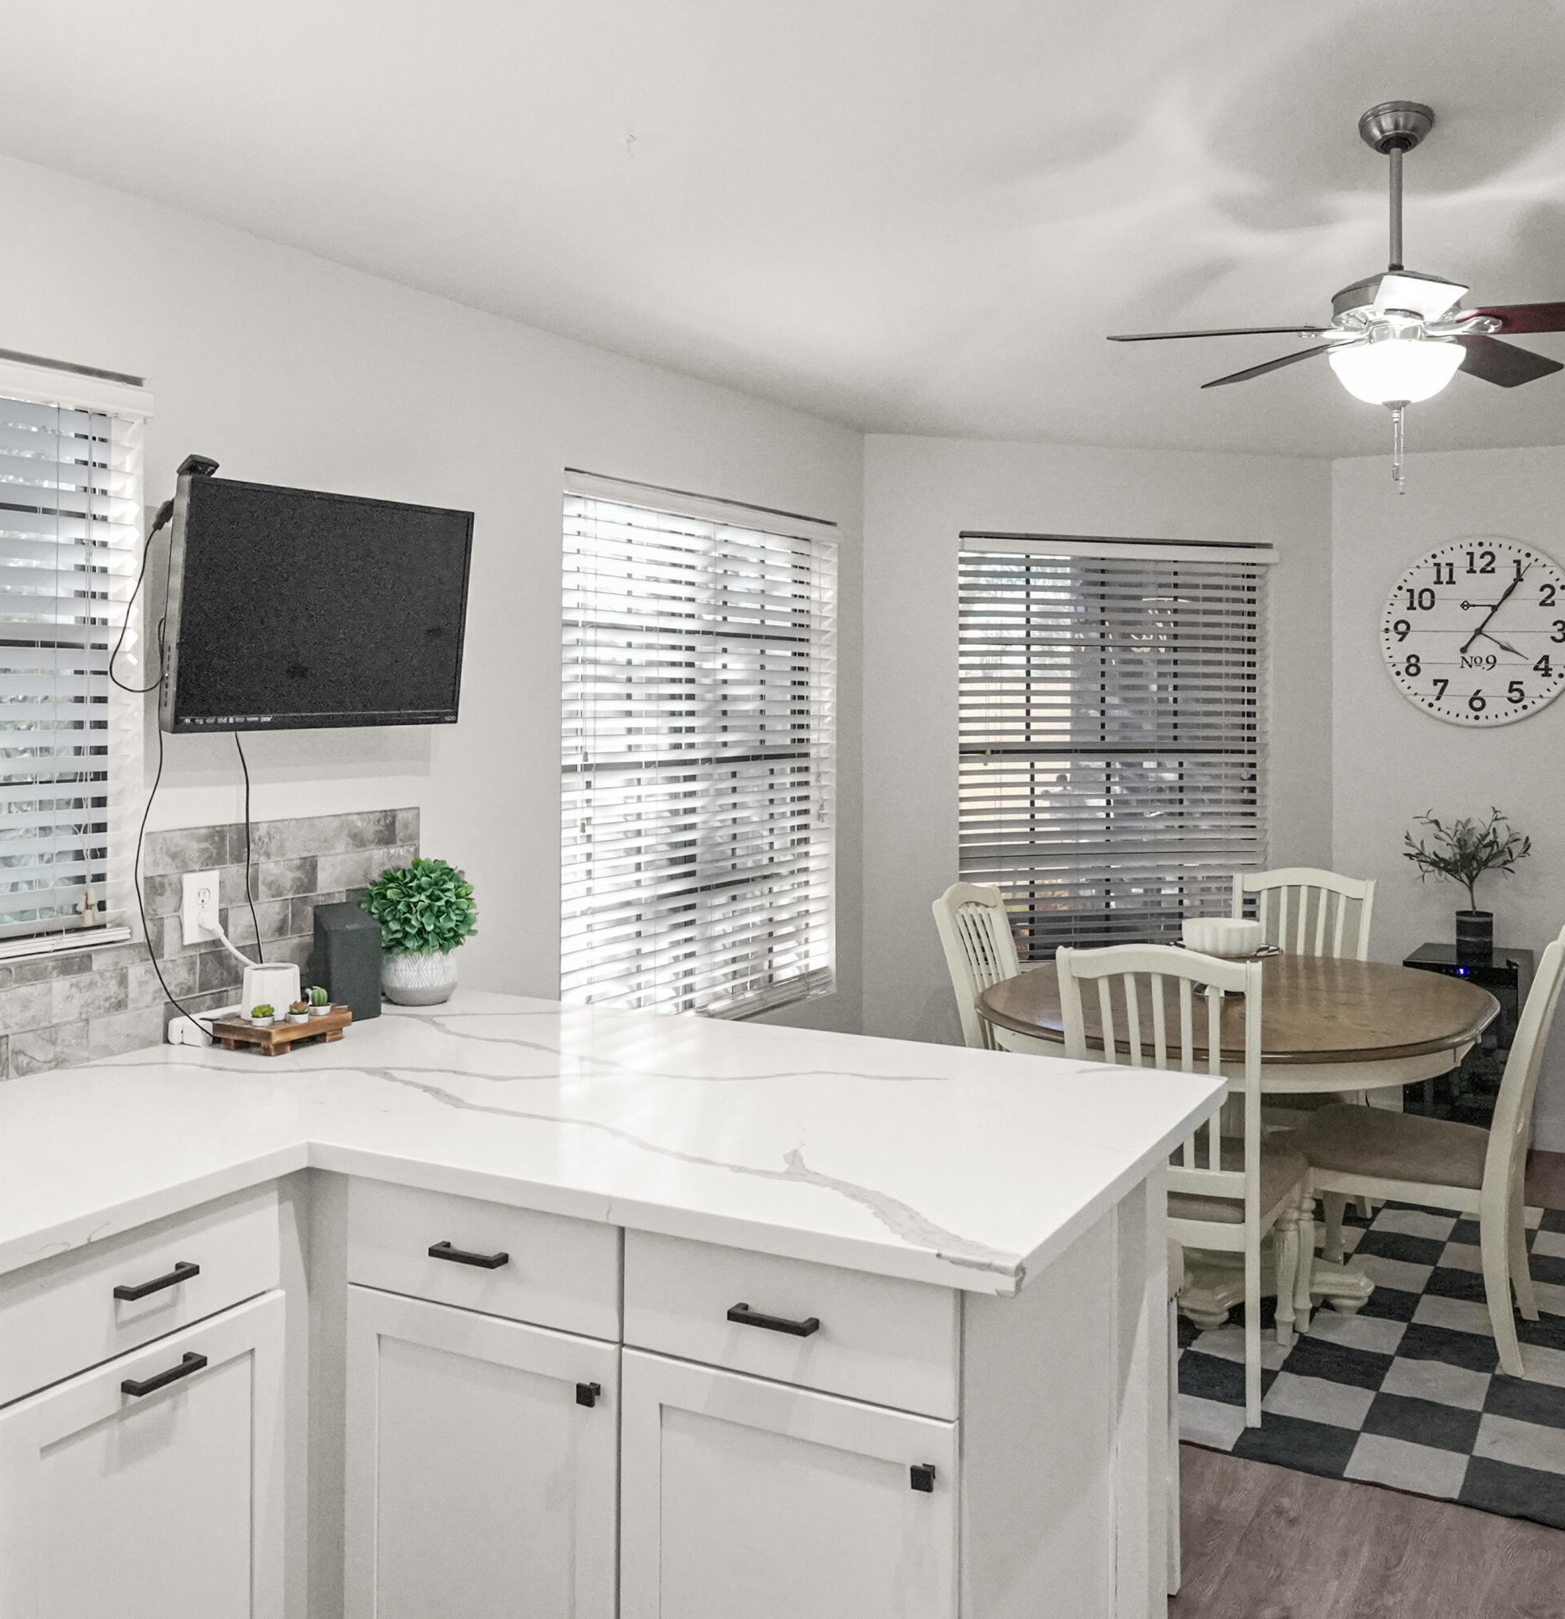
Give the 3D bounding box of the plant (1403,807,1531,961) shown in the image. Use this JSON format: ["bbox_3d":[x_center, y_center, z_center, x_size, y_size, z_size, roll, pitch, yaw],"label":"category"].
[{"bbox_3d":[2.244,0.245,5.300,0.410,0.500,0.380,2,4,26],"label":"plant"}]

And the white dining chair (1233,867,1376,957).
[{"bbox_3d":[1.490,0.726,4.743,0.470,1.010,0.570,2,4,25],"label":"white dining chair"}]

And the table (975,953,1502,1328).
[{"bbox_3d":[1.190,0.878,4.320,1.330,0.766,1.330,2,4,26],"label":"table"}]

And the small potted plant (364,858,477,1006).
[{"bbox_3d":[-0.776,0.261,3.460,0.243,0.315,0.243,0,3,0],"label":"small potted plant"}]

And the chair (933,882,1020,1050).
[{"bbox_3d":[0.780,0.746,4.466,0.570,1.010,0.470,2,4,30],"label":"chair"}]

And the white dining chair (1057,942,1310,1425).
[{"bbox_3d":[0.910,0.798,3.734,0.470,1.010,0.570,2,4,23],"label":"white dining chair"}]

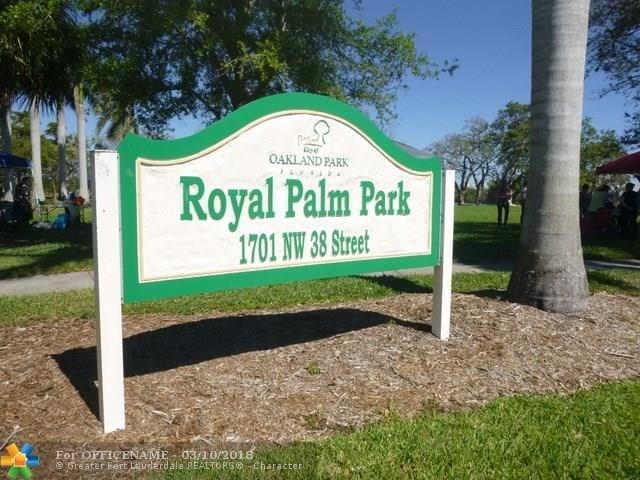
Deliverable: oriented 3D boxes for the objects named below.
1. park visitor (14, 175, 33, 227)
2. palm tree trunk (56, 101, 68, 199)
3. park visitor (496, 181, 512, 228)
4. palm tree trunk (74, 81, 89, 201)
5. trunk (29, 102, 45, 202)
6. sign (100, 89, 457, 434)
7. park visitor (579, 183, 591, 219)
[{"bbox_3d":[-9.515,-1.221,14.800,0.420,1.580,0.550,-4,7,-41],"label":"park visitor"},{"bbox_3d":[-18.597,-6.302,33.500,0.680,7.730,0.680,1,5,0],"label":"palm tree trunk"},{"bbox_3d":[6.944,-1.333,17.400,0.540,1.652,0.340,-1,5,-17],"label":"park visitor"},{"bbox_3d":[-16.455,-6.562,32.000,0.740,8.465,0.740,1,5,0],"label":"palm tree trunk"},{"bbox_3d":[-17.442,-5.330,28.500,0.680,6.638,0.680,1,5,0],"label":"trunk"},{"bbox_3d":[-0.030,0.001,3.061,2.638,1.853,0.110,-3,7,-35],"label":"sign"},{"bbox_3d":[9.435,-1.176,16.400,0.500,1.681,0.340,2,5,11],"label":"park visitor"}]

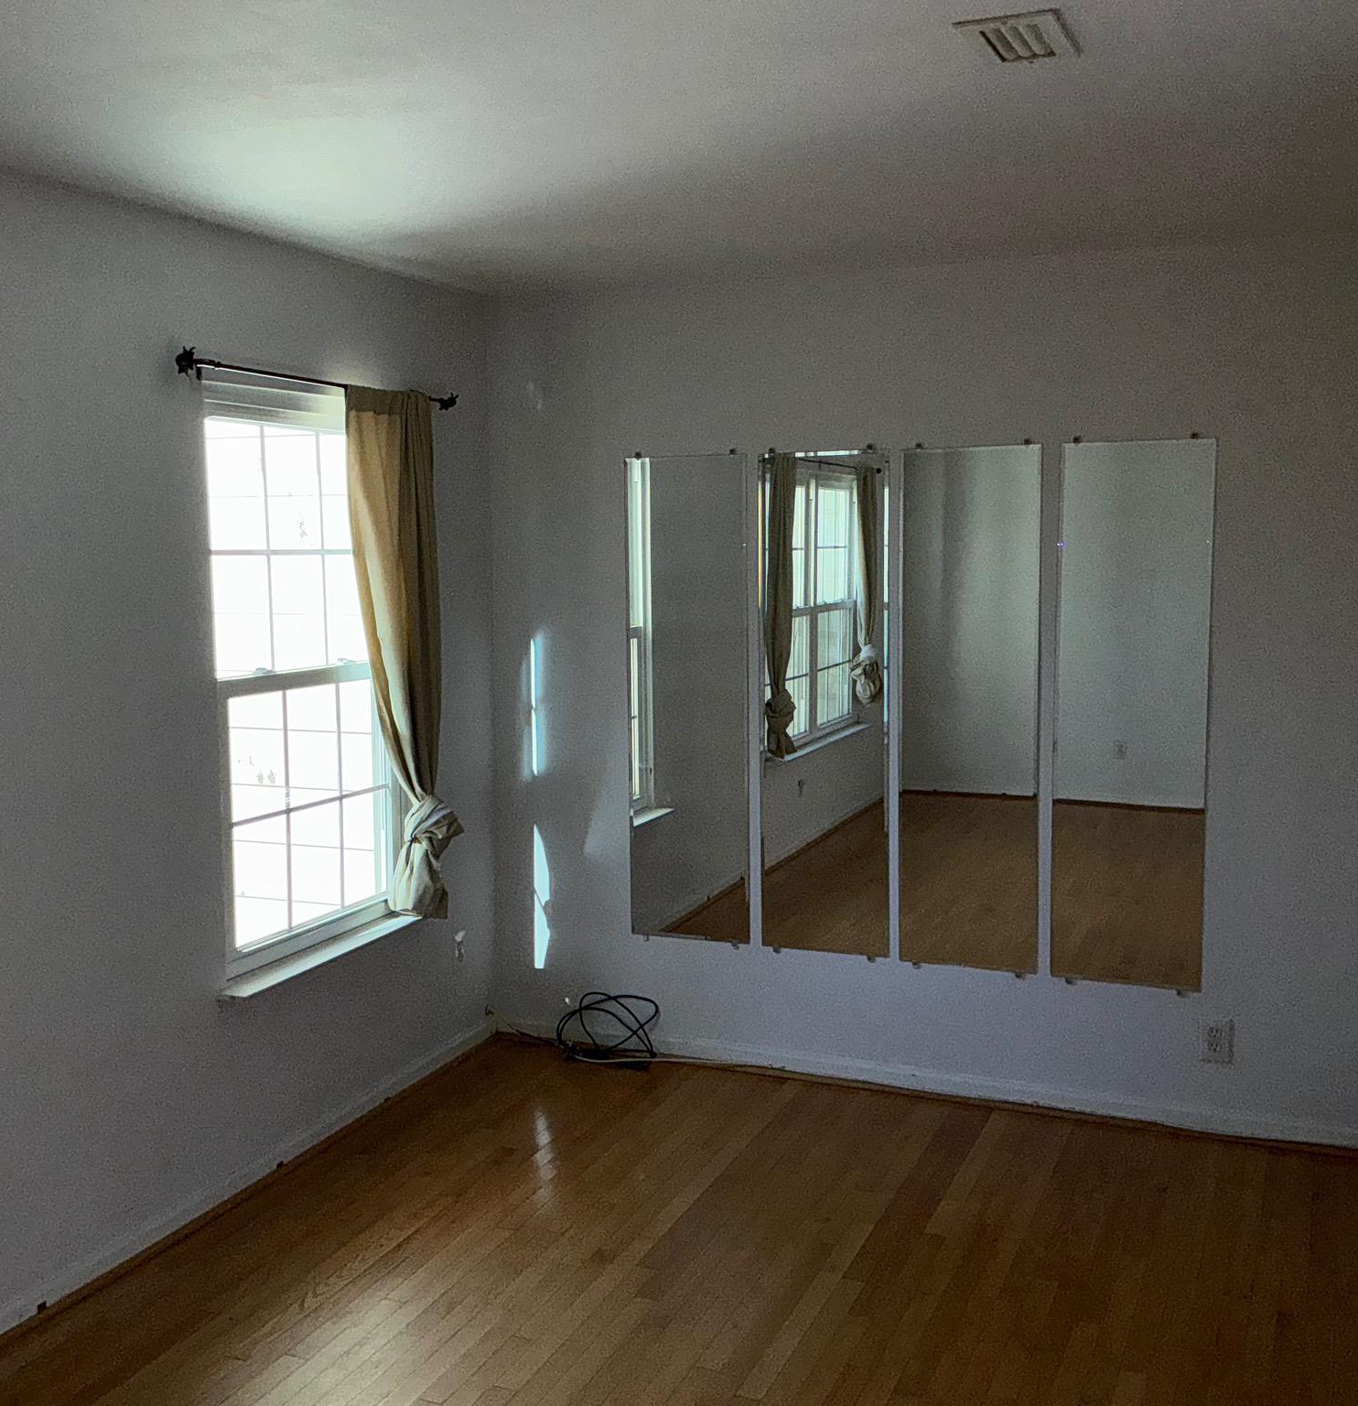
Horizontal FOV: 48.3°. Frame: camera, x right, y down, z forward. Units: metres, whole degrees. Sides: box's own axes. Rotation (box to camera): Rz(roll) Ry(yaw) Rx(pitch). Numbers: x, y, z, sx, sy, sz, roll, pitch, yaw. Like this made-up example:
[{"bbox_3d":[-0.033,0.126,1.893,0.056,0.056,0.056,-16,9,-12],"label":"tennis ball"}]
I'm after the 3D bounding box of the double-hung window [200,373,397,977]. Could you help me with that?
[{"bbox_3d":[-1.014,-0.100,4.217,0.100,1.530,0.910,2,7,24],"label":"double-hung window"}]

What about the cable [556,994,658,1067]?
[{"bbox_3d":[-0.232,1.061,4.901,0.360,0.200,0.150,2,7,24],"label":"cable"}]

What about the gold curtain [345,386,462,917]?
[{"bbox_3d":[-0.794,-0.106,4.426,0.130,1.560,0.450,2,7,24],"label":"gold curtain"}]

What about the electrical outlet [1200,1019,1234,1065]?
[{"bbox_3d":[1.486,0.940,4.191,0.077,0.119,0.010,2,7,24],"label":"electrical outlet"}]

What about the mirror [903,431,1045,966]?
[{"bbox_3d":[0.837,0.028,4.372,0.404,1.514,0.016,2,7,24],"label":"mirror"}]

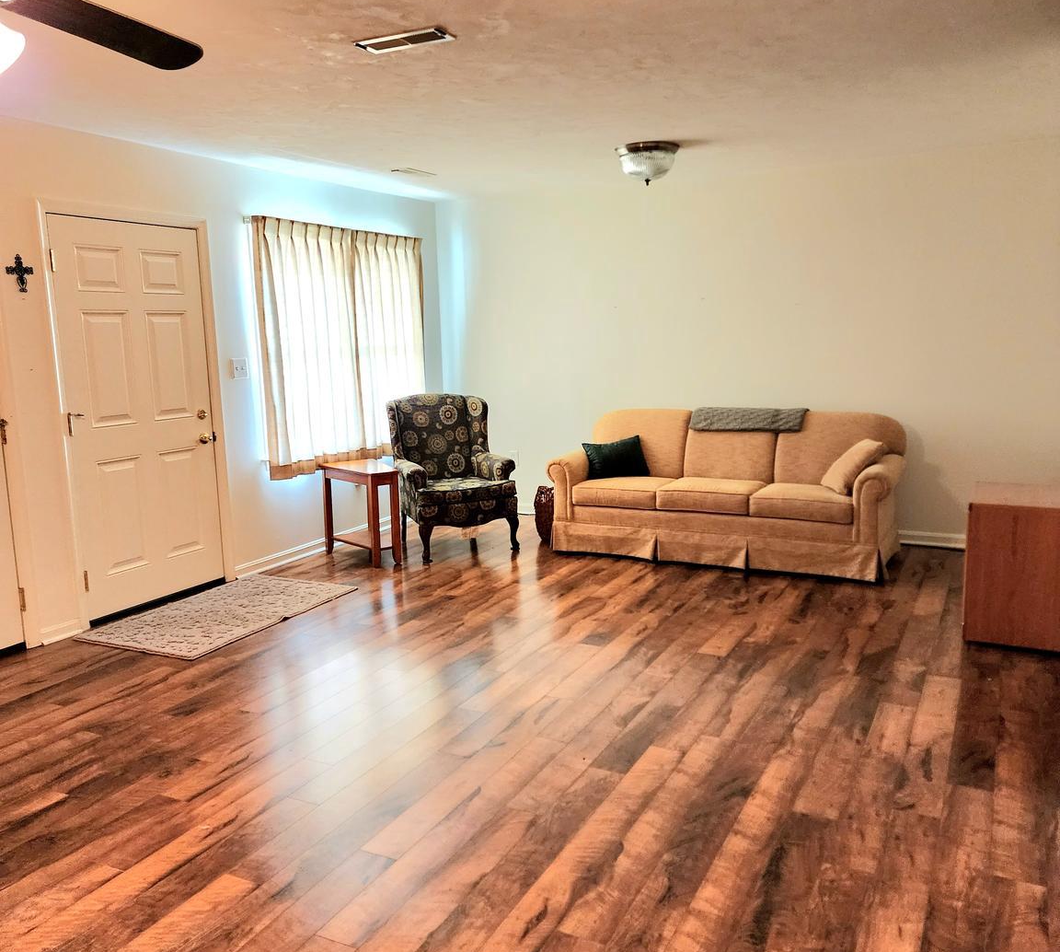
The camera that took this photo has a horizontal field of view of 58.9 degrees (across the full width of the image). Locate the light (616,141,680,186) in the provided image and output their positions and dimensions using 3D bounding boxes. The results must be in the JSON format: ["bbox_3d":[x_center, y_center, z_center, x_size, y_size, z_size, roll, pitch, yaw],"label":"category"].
[{"bbox_3d":[0.665,-1.743,5.300,0.353,0.206,0.353,-1,9,0],"label":"light"}]

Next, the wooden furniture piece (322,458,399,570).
[{"bbox_3d":[-1.046,0.232,6.043,0.390,0.580,0.620,-7,11,-33],"label":"wooden furniture piece"}]

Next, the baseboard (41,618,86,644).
[{"bbox_3d":[-2.256,0.750,4.545,0.016,0.085,0.240,3,10,26],"label":"baseboard"}]

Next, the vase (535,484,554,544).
[{"bbox_3d":[0.184,0.247,6.403,0.290,0.375,0.290,-1,9,1],"label":"vase"}]

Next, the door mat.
[{"bbox_3d":[-1.584,0.709,4.934,0.765,0.012,1.245,3,10,26],"label":"door mat"}]

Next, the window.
[{"bbox_3d":[-1.214,-0.885,6.362,0.110,1.570,1.800,3,10,26],"label":"window"}]

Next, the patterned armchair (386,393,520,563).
[{"bbox_3d":[-0.548,-0.024,6.251,0.730,0.995,0.760,-6,10,-28],"label":"patterned armchair"}]

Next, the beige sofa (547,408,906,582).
[{"bbox_3d":[1.232,0.050,5.894,2.060,0.870,0.910,3,10,26],"label":"beige sofa"}]

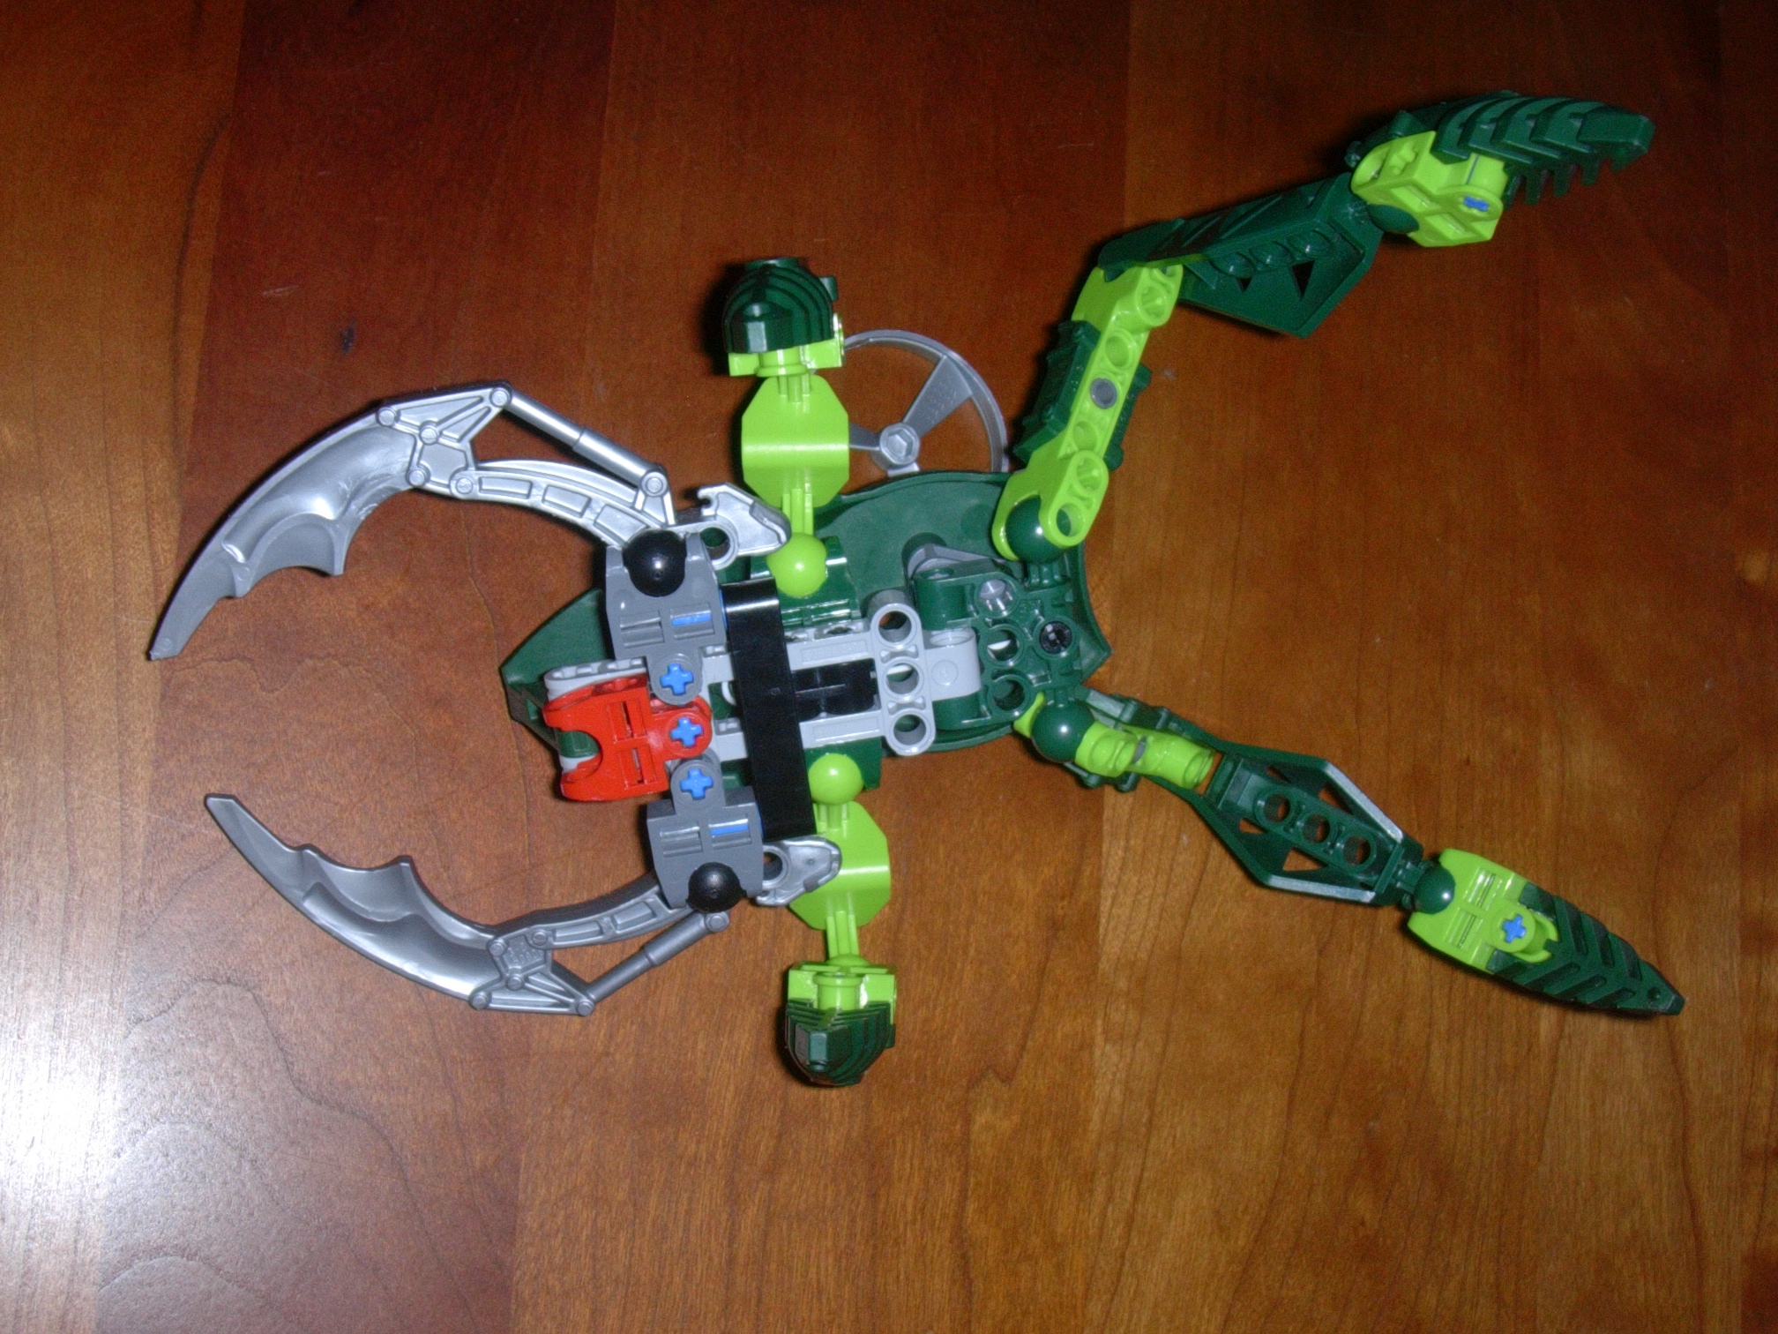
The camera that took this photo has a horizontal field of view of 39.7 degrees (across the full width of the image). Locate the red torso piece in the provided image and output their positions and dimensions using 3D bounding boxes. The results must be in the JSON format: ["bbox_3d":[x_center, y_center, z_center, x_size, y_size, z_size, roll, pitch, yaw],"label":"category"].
[{"bbox_3d":[-0.039,0.011,0.368,0.024,0.011,0.016,-9,100,-7],"label":"red torso piece"}]

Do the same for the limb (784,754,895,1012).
[{"bbox_3d":[-0.008,0.035,0.402,0.018,0.013,0.043,-2,85,-2],"label":"limb"}]

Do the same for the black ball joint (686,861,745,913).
[{"bbox_3d":[-0.027,0.035,0.386,0.010,0.010,0.010,0,78,-2],"label":"black ball joint"}]

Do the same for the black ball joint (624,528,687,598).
[{"bbox_3d":[-0.035,-0.016,0.373,0.010,0.010,0.010,0,78,-2],"label":"black ball joint"}]

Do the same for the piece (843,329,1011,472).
[{"bbox_3d":[0.000,-0.039,0.448,0.044,0.011,0.044,1,83,-7],"label":"piece"}]

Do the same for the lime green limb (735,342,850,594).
[{"bbox_3d":[-0.015,-0.032,0.391,0.018,0.013,0.043,-2,85,-2],"label":"lime green limb"}]

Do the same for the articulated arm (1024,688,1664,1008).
[{"bbox_3d":[0.076,0.032,0.414,0.121,0.038,0.027,25,79,3],"label":"articulated arm"}]

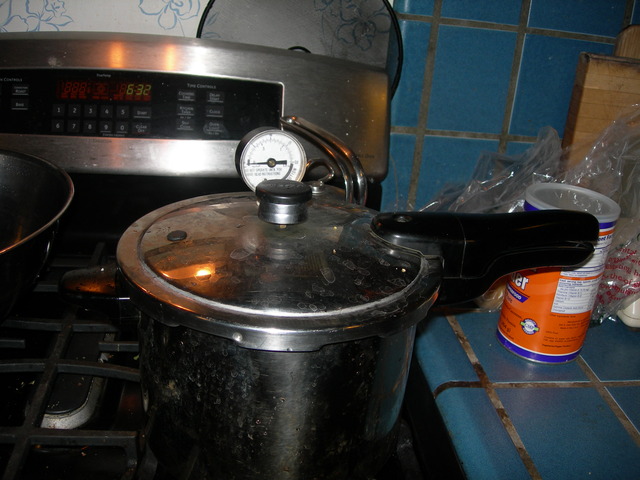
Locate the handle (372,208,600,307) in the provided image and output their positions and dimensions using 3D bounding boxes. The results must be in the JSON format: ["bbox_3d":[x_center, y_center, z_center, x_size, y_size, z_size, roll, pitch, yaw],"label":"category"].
[{"bbox_3d":[0.135,0.011,0.570,0.206,0.070,0.036,-3,25,-17],"label":"handle"}]

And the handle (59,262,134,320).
[{"bbox_3d":[-0.153,0.038,0.490,0.053,0.030,0.047,-3,25,-17],"label":"handle"}]

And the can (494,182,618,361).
[{"bbox_3d":[0.274,0.040,0.822,0.102,0.186,0.102,6,24,2],"label":"can"}]

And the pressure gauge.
[{"bbox_3d":[-0.039,-0.062,0.565,0.054,0.060,0.028,-4,25,-19],"label":"pressure gauge"}]

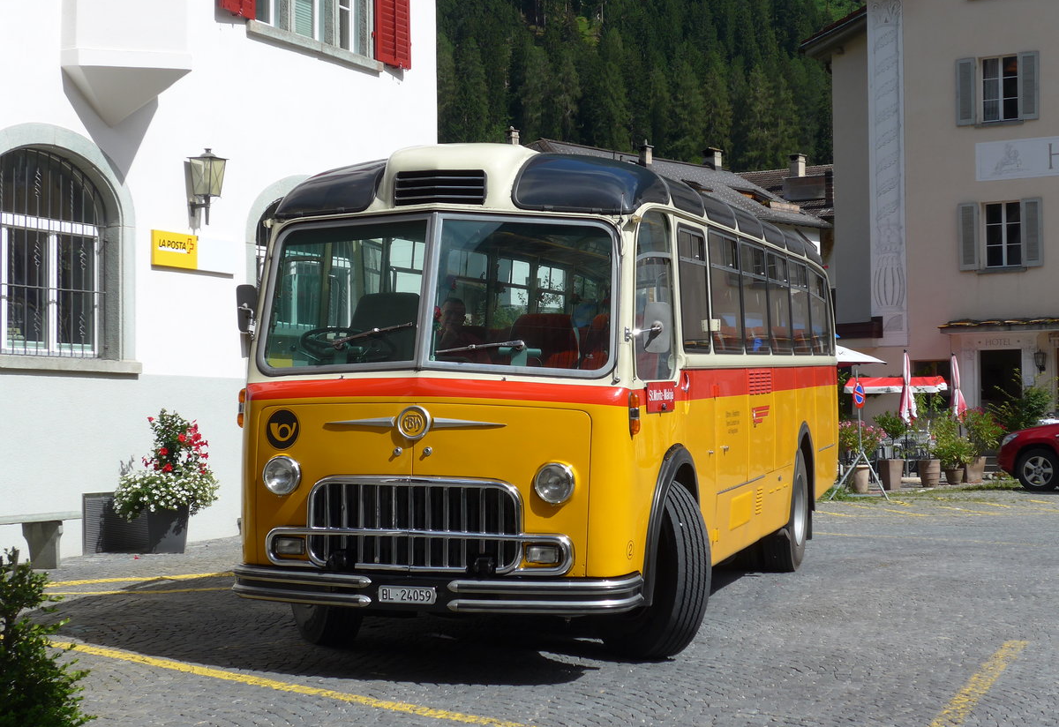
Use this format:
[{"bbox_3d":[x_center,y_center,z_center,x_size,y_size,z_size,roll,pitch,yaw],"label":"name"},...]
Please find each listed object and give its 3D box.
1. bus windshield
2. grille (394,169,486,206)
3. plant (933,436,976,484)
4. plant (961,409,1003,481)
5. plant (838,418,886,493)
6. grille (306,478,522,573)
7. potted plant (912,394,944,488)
[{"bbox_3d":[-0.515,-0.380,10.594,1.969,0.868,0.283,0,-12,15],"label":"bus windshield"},{"bbox_3d":[-0.482,-0.936,10.704,0.515,0.192,0.091,0,0,15],"label":"grille"},{"bbox_3d":[6.882,1.558,32.700,0.715,0.815,0.693,-1,-2,12],"label":"plant"},{"bbox_3d":[7.496,1.358,33.400,0.672,1.241,0.651,-1,-2,13],"label":"plant"},{"bbox_3d":[4.992,1.413,30.500,0.800,1.106,0.776,-1,-2,9],"label":"plant"},{"bbox_3d":[-0.597,0.822,10.322,1.151,0.505,0.131,0,0,15],"label":"grille"},{"bbox_3d":[6.368,1.217,32.200,0.450,1.520,0.437,-1,-2,11],"label":"potted plant"}]

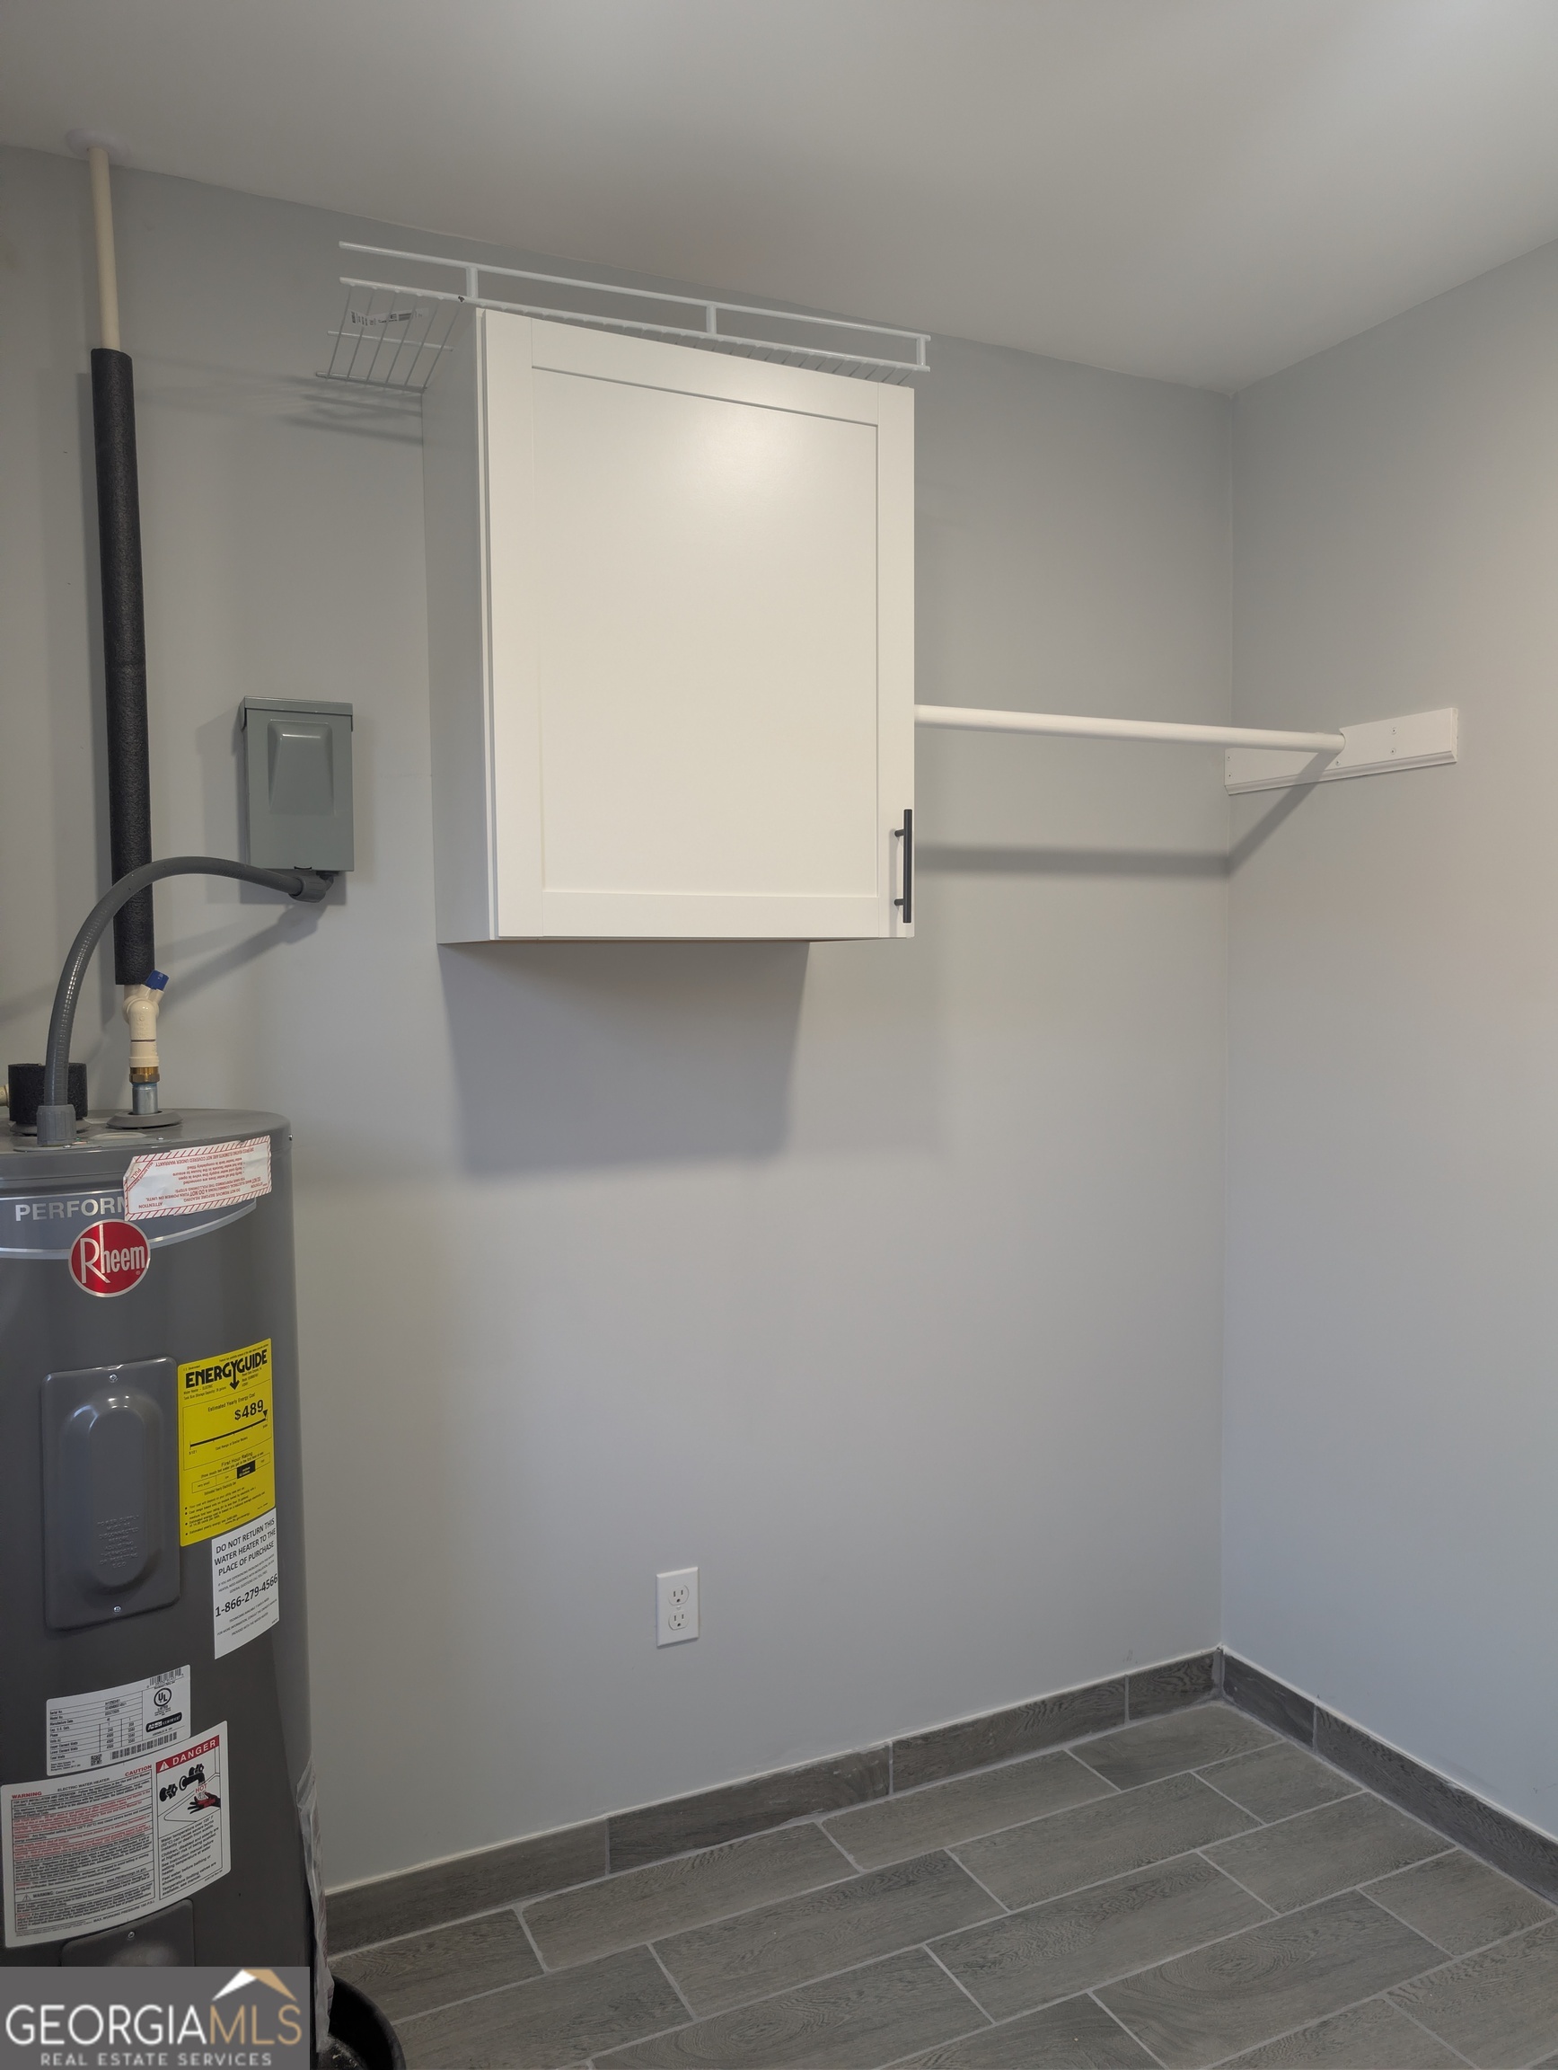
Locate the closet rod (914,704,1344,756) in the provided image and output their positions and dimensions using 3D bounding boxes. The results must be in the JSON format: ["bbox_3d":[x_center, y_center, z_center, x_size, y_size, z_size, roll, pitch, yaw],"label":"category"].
[{"bbox_3d":[0.558,-0.479,2.260,0.860,0.031,0.031,-2,4,-25],"label":"closet rod"}]

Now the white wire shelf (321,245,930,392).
[{"bbox_3d":[-0.206,-0.915,1.944,0.767,0.050,0.308,-2,3,-21],"label":"white wire shelf"}]

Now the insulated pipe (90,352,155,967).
[{"bbox_3d":[-0.836,-0.465,1.834,0.048,0.795,0.048,-2,4,-25],"label":"insulated pipe"}]

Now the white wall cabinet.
[{"bbox_3d":[-0.147,-0.515,2.019,0.610,0.765,0.334,-2,4,-25],"label":"white wall cabinet"}]

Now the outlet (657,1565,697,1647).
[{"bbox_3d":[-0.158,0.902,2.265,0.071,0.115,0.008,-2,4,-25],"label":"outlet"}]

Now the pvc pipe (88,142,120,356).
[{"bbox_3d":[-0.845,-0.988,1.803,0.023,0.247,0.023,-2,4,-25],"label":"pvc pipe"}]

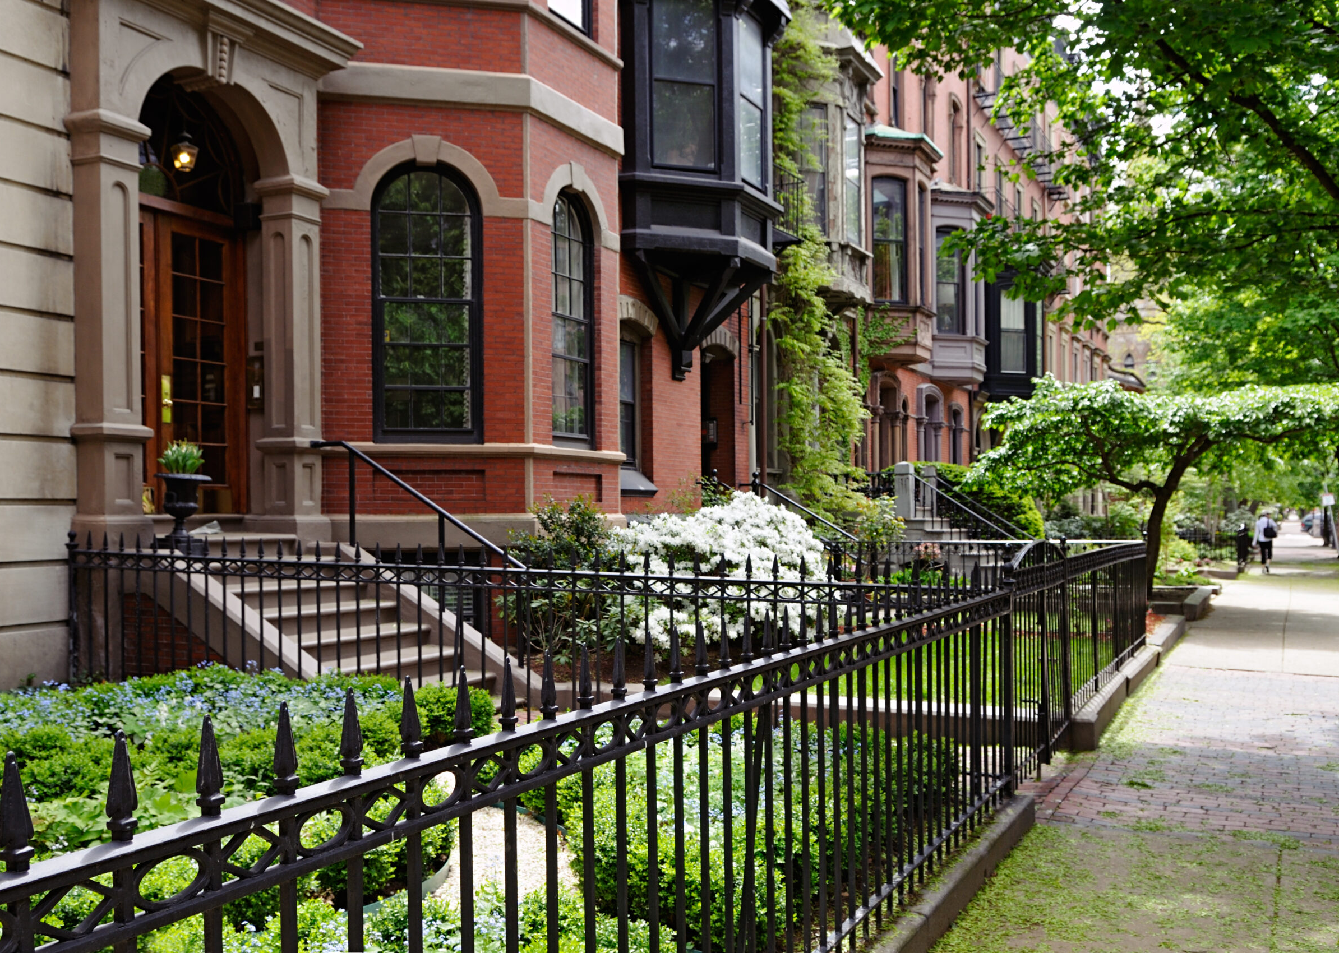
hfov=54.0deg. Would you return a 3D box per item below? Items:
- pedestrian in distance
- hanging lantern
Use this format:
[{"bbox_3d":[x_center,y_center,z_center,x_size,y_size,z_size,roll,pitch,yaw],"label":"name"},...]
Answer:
[{"bbox_3d":[15.345,1.702,33.800,0.580,1.650,0.420,-1,-2,25],"label":"pedestrian in distance"},{"bbox_3d":[-4.069,-2.735,11.050,0.190,0.330,0.190,-1,-2,25],"label":"hanging lantern"}]

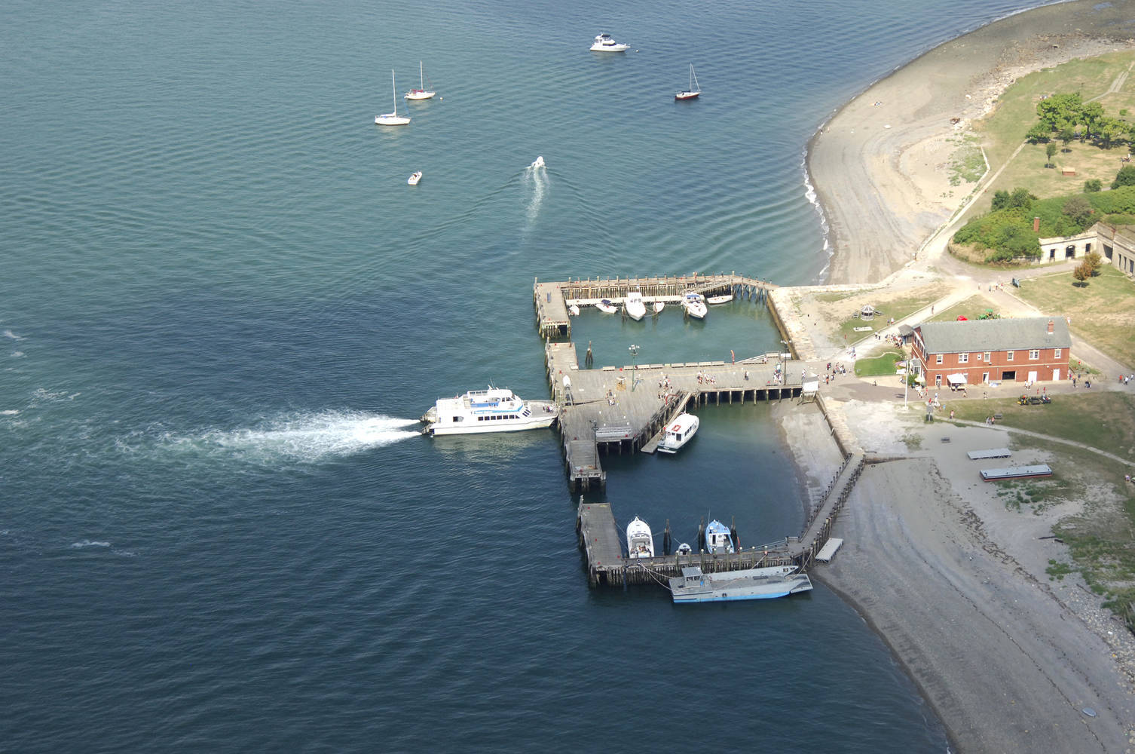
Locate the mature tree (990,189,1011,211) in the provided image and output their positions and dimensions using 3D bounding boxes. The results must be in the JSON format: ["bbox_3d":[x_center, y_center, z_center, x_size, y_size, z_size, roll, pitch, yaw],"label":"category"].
[{"bbox_3d":[99.960,-40.730,544.810,4.600,5.000,4.600,-2,22,-4],"label":"mature tree"}]

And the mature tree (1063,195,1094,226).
[{"bbox_3d":[113.680,-37.120,524.680,6.600,6.200,6.600,-2,22,-4],"label":"mature tree"}]

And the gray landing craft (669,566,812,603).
[{"bbox_3d":[28.320,33.190,386.190,23.000,4.400,5.800,-3,22,-5],"label":"gray landing craft"}]

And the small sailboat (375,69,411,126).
[{"bbox_3d":[-48.560,-77.760,655.030,9.800,15.200,3.200,0,22,2],"label":"small sailboat"}]

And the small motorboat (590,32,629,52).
[{"bbox_3d":[13.000,-101.100,713.880,11.800,4.900,3.900,3,23,9],"label":"small motorboat"}]

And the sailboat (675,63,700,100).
[{"bbox_3d":[34.680,-85.330,679.250,7.600,10.000,2.600,-8,23,-19],"label":"sailboat"}]

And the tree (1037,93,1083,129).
[{"bbox_3d":[131.150,-70.430,627.390,11.500,8.500,12.300,-1,21,0],"label":"tree"}]

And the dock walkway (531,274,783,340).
[{"bbox_3d":[19.830,-15.680,505.500,52.390,4.800,26.150,-2,22,-4],"label":"dock walkway"}]

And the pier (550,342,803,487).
[{"bbox_3d":[24.040,5.680,453.670,51.990,4.500,65.160,-2,22,-4],"label":"pier"}]

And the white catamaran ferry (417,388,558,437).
[{"bbox_3d":[-15.030,5.630,451.730,25.600,7.600,8.000,-4,22,-7],"label":"white catamaran ferry"}]

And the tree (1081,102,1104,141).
[{"bbox_3d":[137.310,-67.120,617.750,7.200,9.300,7.200,-1,21,0],"label":"tree"}]

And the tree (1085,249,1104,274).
[{"bbox_3d":[112.950,-24.180,505.530,4.100,5.800,4.100,-2,22,-4],"label":"tree"}]

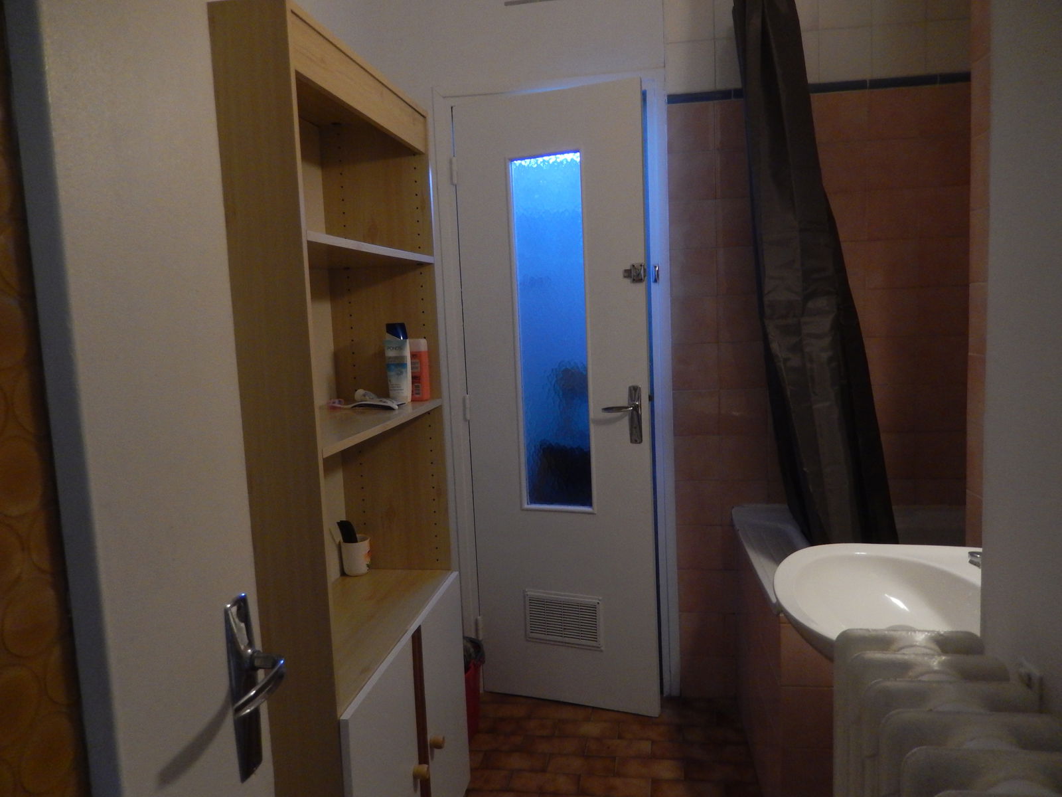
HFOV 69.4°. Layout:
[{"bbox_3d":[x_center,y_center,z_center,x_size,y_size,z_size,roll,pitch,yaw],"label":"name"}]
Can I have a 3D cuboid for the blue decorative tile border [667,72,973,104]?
[{"bbox_3d":[0.880,-0.961,2.379,0.900,0.027,0.012,-2,6,9],"label":"blue decorative tile border"}]

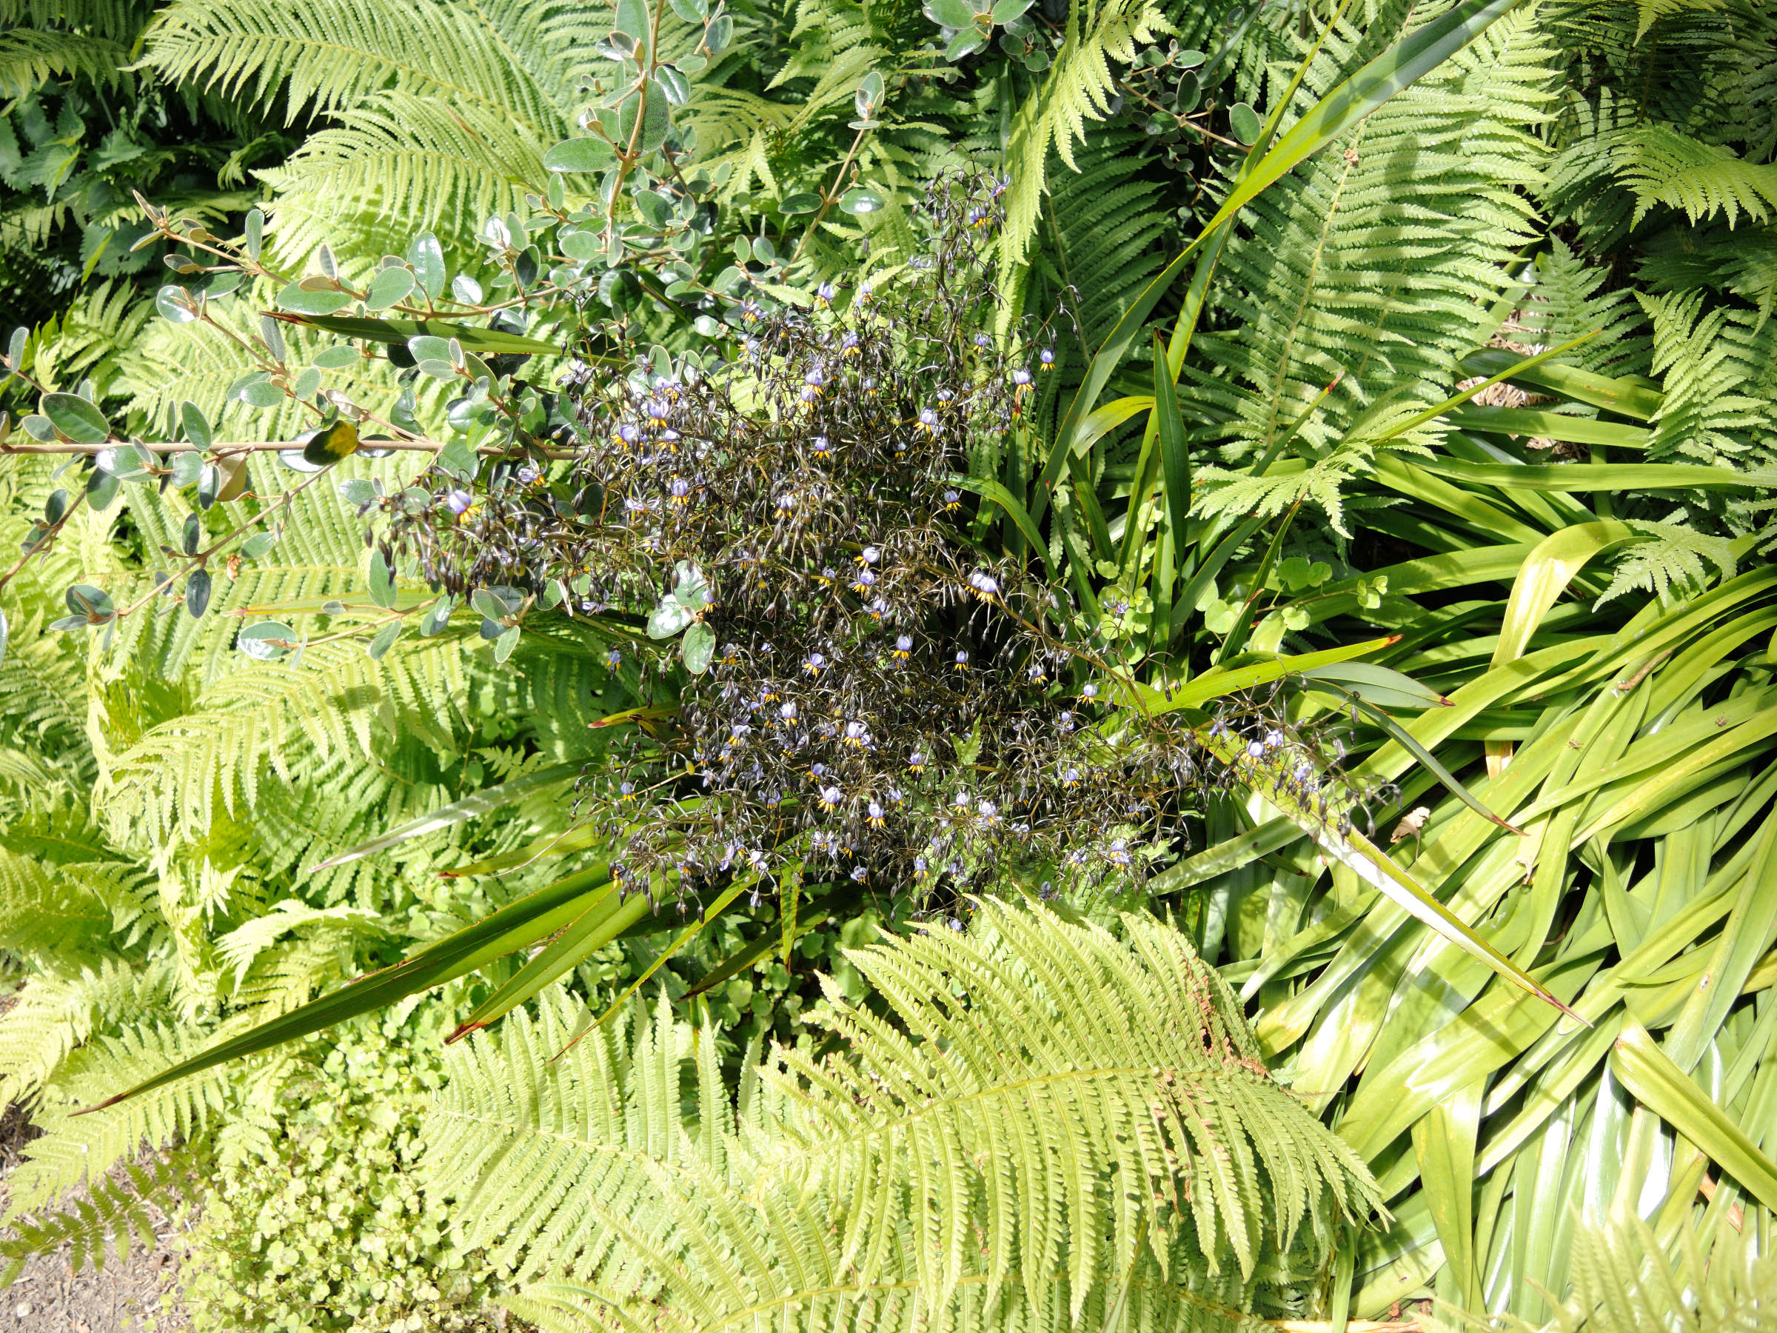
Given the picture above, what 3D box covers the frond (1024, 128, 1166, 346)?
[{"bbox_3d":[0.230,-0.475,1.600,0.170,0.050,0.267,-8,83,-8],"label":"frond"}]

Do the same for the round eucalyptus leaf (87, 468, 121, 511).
[{"bbox_3d":[-0.612,-0.138,1.120,0.024,0.010,0.037,9,77,15],"label":"round eucalyptus leaf"}]

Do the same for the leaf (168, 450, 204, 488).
[{"bbox_3d":[-0.547,-0.154,1.120,0.026,0.010,0.031,36,74,15],"label":"leaf"}]

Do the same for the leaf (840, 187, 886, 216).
[{"bbox_3d":[-0.025,-0.437,1.350,0.043,0.010,0.029,-7,53,0],"label":"leaf"}]

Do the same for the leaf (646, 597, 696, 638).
[{"bbox_3d":[-0.174,-0.038,1.150,0.038,0.010,0.028,-24,68,-7],"label":"leaf"}]

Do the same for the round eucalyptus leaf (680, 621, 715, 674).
[{"bbox_3d":[-0.152,-0.015,1.150,0.026,0.010,0.043,1,77,0],"label":"round eucalyptus leaf"}]

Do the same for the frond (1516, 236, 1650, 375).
[{"bbox_3d":[0.943,-0.489,1.950,0.170,0.050,0.210,-10,76,-3],"label":"frond"}]

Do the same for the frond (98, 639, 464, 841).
[{"bbox_3d":[-0.551,0.066,1.300,0.336,0.080,0.160,-25,52,-7],"label":"frond"}]

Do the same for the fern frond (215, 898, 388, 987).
[{"bbox_3d":[-0.543,0.255,1.330,0.155,0.050,0.075,-17,45,-7],"label":"fern frond"}]

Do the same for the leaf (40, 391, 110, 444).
[{"bbox_3d":[-0.611,-0.187,1.080,0.061,0.010,0.033,35,60,0],"label":"leaf"}]

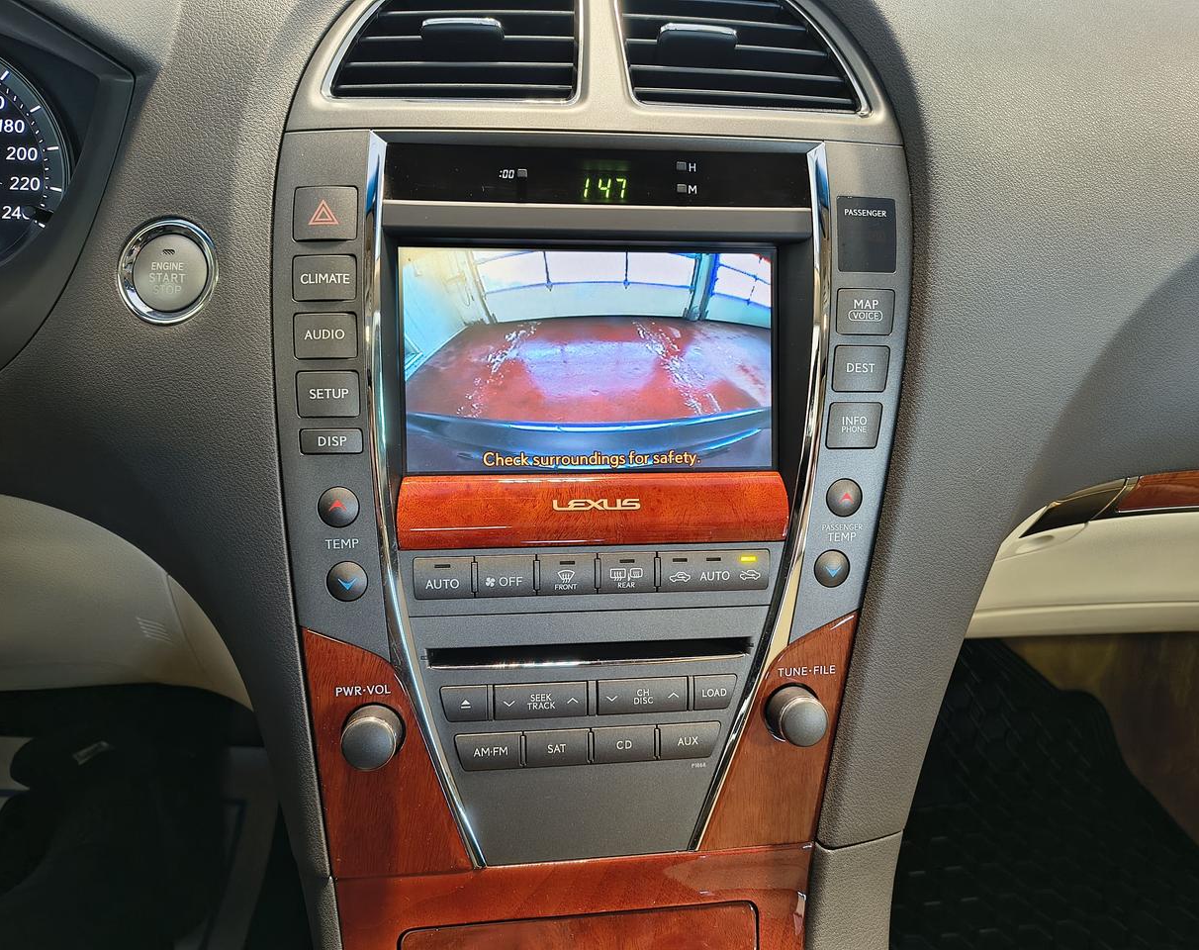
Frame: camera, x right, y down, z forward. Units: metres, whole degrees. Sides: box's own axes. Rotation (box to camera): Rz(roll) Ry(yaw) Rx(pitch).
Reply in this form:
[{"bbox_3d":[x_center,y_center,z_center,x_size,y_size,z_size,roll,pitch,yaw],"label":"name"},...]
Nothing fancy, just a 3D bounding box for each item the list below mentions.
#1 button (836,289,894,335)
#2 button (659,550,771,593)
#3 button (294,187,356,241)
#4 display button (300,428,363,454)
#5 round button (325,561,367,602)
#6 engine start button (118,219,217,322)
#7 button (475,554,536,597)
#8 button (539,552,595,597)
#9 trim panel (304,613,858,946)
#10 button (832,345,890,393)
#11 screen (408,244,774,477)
[{"bbox_3d":[0.104,-0.063,0.342,0.024,0.018,0.007,-1,15,-6],"label":"button"},{"bbox_3d":[0.046,0.039,0.360,0.046,0.016,0.008,-1,1,-6],"label":"button"},{"bbox_3d":[-0.104,-0.099,0.336,0.023,0.020,0.008,-1,2,-6],"label":"button"},{"bbox_3d":[-0.101,-0.013,0.331,0.023,0.010,0.007,-1,15,-6],"label":"display button"},{"bbox_3d":[-0.098,0.041,0.341,0.016,0.016,0.008,-1,1,-6],"label":"round button"},{"bbox_3d":[-0.168,-0.079,0.341,0.040,0.040,0.012,0,-3,1],"label":"engine start button"},{"bbox_3d":[-0.037,0.040,0.350,0.023,0.016,0.008,-1,1,-6],"label":"button"},{"bbox_3d":[-0.013,0.041,0.362,0.025,0.019,0.008,-1,18,-6],"label":"button"},{"bbox_3d":[-0.009,0.142,0.405,0.243,0.165,0.050,-1,12,-6],"label":"trim panel"},{"bbox_3d":[0.104,-0.042,0.347,0.024,0.018,0.007,-1,15,-6],"label":"button"},{"bbox_3d":[-0.004,-0.047,0.365,0.156,0.093,0.012,-1,2,-6],"label":"screen"}]

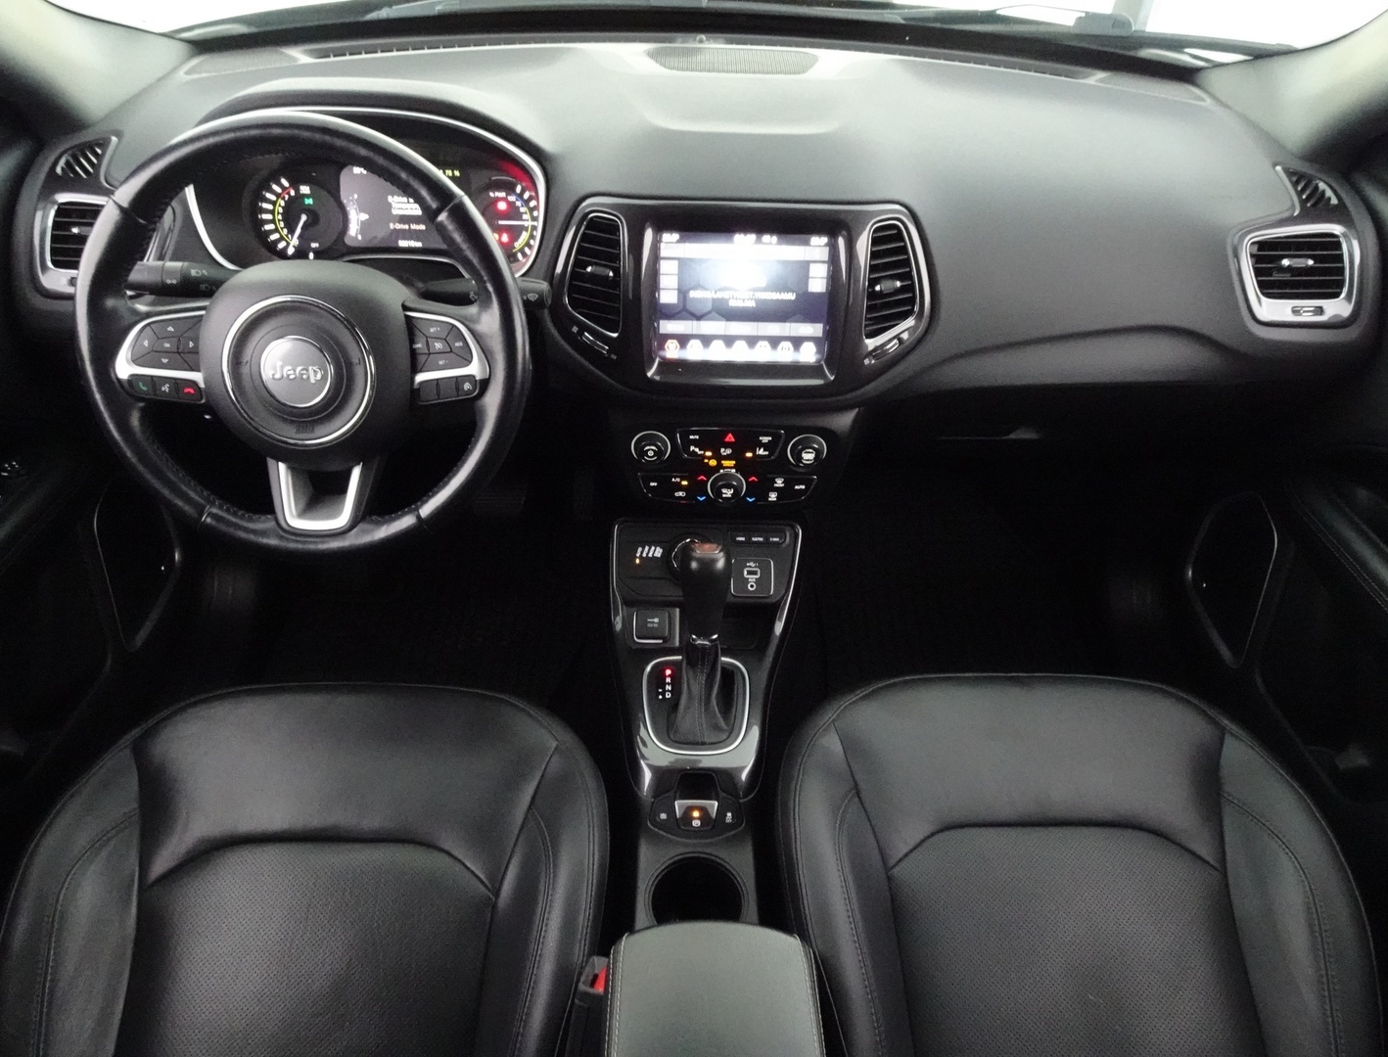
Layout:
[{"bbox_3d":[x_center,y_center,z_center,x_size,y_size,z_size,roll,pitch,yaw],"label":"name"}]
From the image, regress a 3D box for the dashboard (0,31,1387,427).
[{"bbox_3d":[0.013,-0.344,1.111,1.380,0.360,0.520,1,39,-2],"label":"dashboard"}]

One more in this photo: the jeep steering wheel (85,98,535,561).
[{"bbox_3d":[-0.330,-0.147,0.834,0.378,0.378,0.110,1,19,-2],"label":"jeep steering wheel"}]

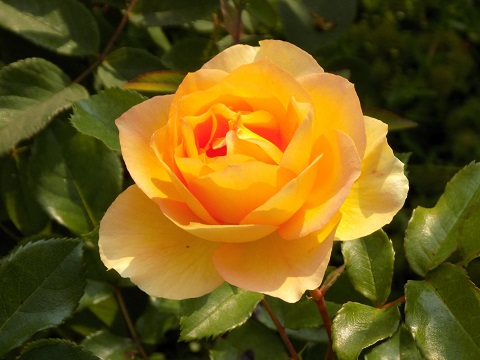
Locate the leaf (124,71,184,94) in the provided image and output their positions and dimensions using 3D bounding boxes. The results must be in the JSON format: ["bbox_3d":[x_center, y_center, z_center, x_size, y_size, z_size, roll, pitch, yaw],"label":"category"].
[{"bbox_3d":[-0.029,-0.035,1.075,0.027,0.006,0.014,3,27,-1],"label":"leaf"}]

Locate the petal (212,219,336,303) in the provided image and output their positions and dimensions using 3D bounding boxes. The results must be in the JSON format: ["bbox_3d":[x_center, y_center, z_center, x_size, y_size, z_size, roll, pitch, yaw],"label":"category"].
[{"bbox_3d":[0.012,0.027,1.020,0.042,0.013,0.031,8,71,3],"label":"petal"}]

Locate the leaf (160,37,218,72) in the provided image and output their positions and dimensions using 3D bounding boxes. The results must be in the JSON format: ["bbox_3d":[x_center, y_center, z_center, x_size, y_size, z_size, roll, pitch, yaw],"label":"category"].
[{"bbox_3d":[-0.017,-0.045,1.100,0.025,0.008,0.017,0,60,0],"label":"leaf"}]

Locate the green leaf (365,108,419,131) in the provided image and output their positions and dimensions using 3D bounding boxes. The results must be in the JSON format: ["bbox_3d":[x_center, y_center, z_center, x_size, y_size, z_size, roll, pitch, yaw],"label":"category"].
[{"bbox_3d":[0.054,-0.022,1.085,0.025,0.006,0.013,13,27,-7],"label":"green leaf"}]

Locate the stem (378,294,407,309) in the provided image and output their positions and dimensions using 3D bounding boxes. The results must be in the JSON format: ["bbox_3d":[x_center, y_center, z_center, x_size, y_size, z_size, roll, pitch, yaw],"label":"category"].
[{"bbox_3d":[0.053,0.042,1.045,0.011,0.002,0.002,-22,21,0],"label":"stem"}]

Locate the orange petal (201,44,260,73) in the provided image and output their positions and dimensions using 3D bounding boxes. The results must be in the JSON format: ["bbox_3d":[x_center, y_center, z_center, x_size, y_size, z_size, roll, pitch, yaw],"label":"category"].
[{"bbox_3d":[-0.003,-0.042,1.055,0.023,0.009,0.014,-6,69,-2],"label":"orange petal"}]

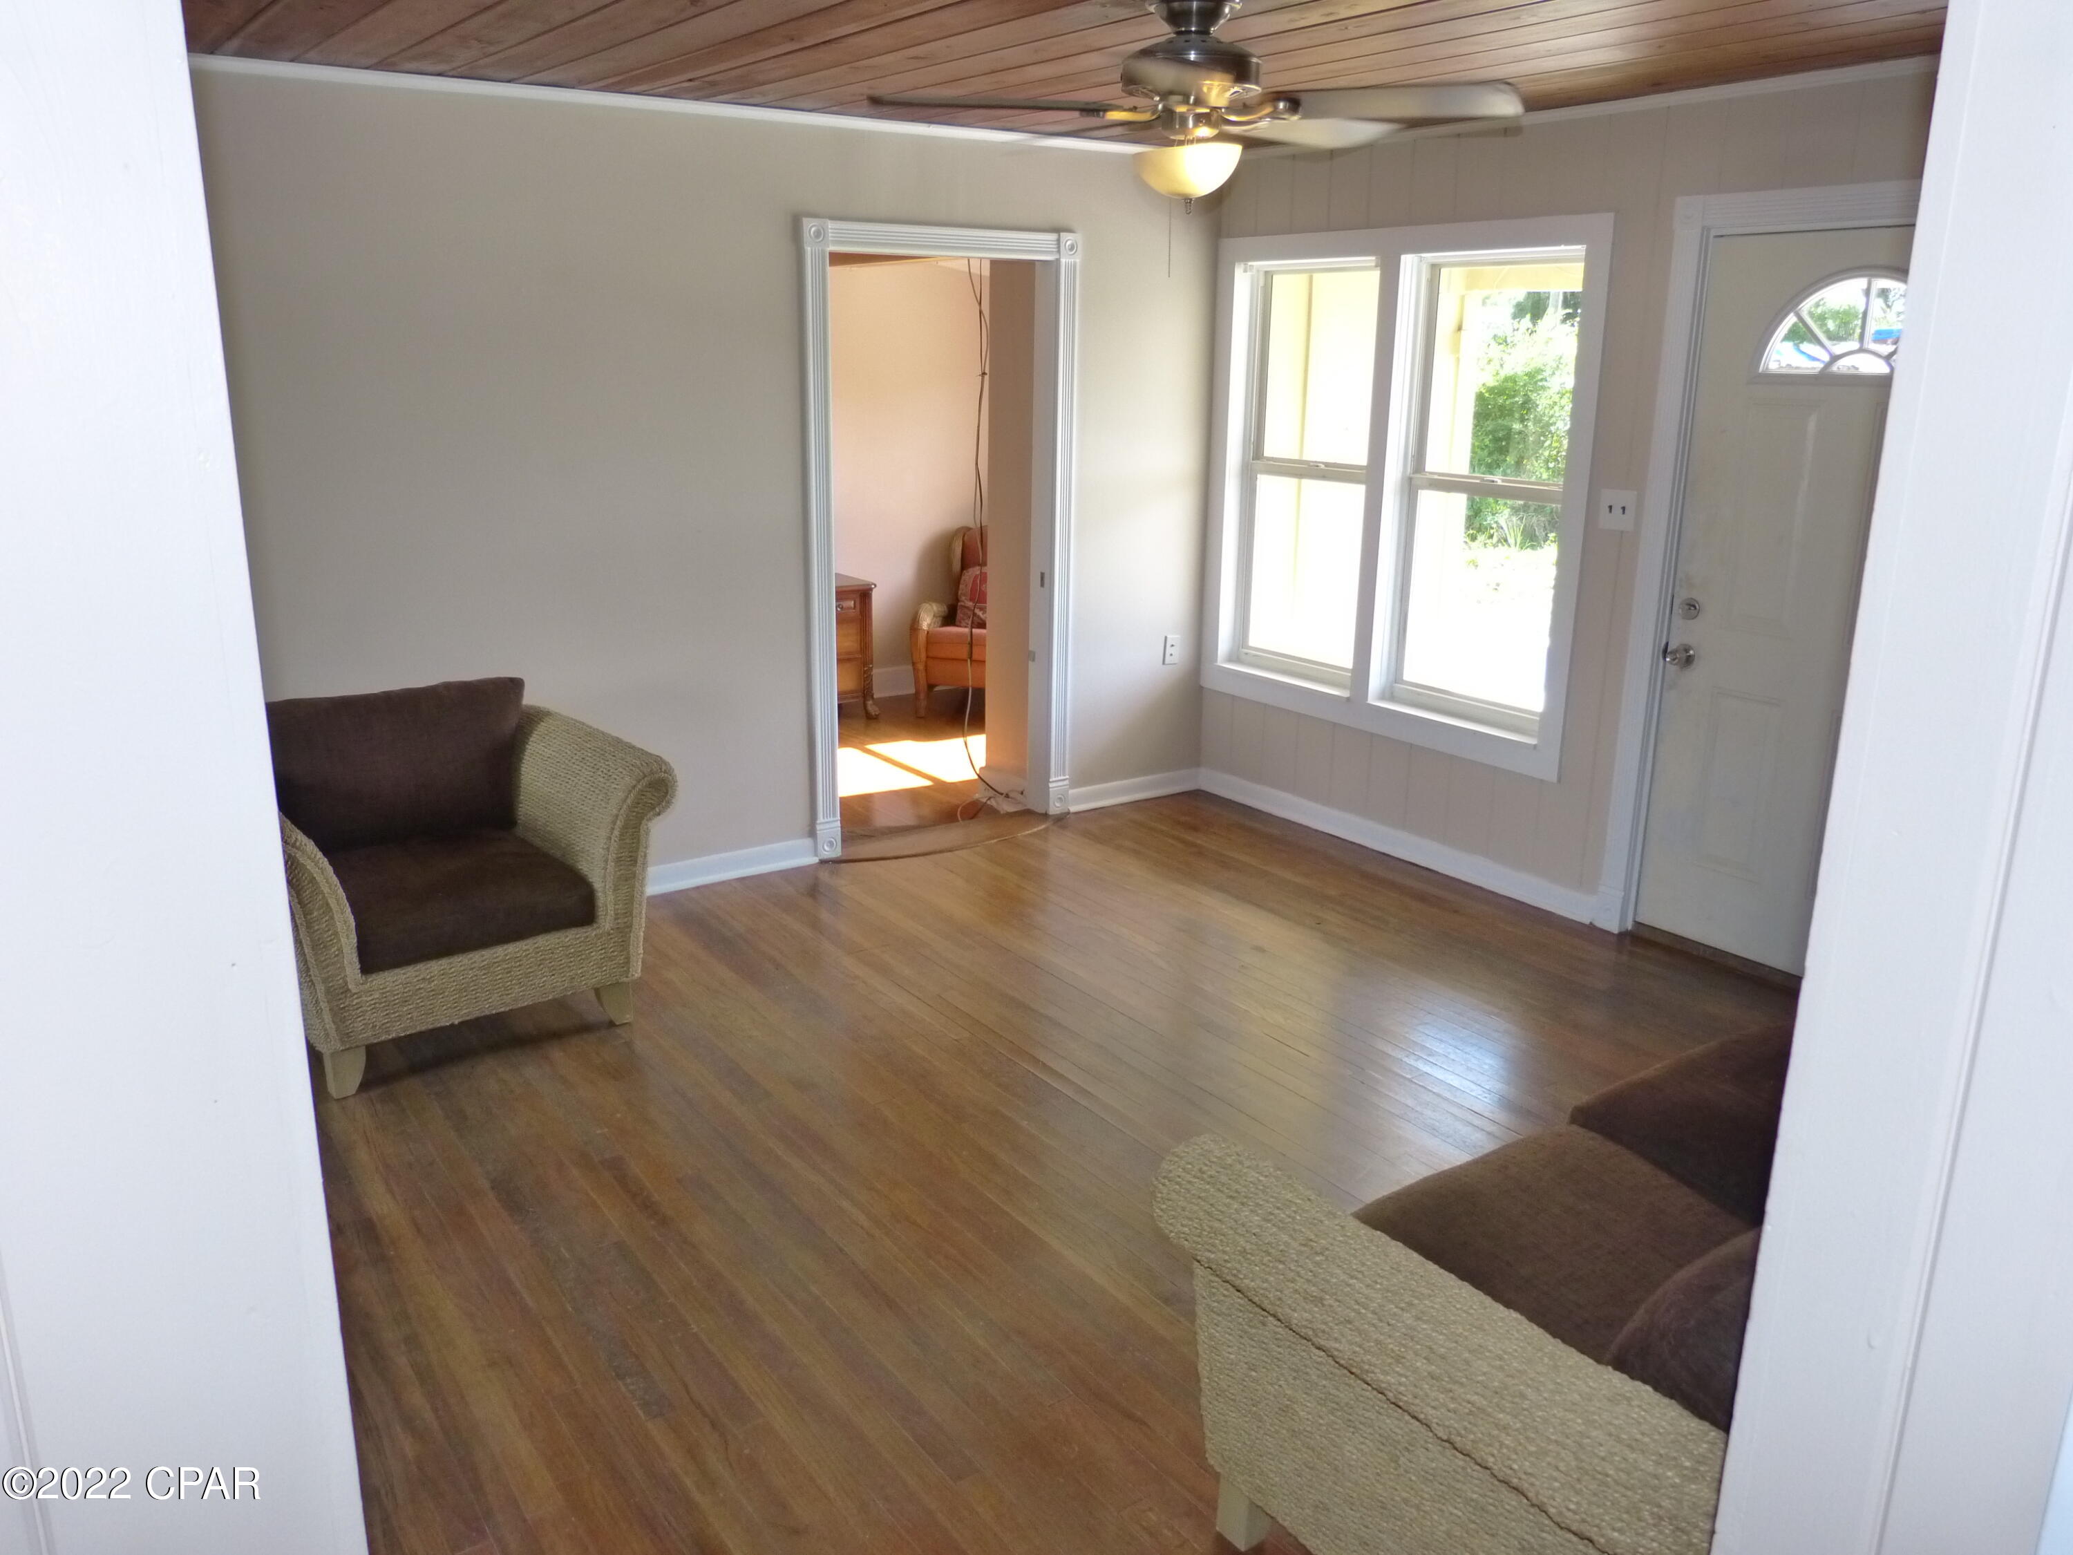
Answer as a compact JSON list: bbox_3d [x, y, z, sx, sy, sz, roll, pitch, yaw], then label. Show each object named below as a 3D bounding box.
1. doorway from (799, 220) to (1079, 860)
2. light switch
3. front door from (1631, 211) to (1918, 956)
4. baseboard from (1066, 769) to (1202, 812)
[{"bbox_3d":[-0.346,-0.820,5.338,1.078,2.136,0.150,-10,18,-33],"label":"doorway"},{"bbox_3d":[1.731,-0.794,4.466,0.012,0.116,0.118,-10,18,-33],"label":"light switch"},{"bbox_3d":[2.150,-0.425,4.059,0.045,2.012,0.914,-10,18,-33],"label":"front door"},{"bbox_3d":[0.410,0.049,6.050,0.696,0.093,0.022,-10,18,-33],"label":"baseboard"}]

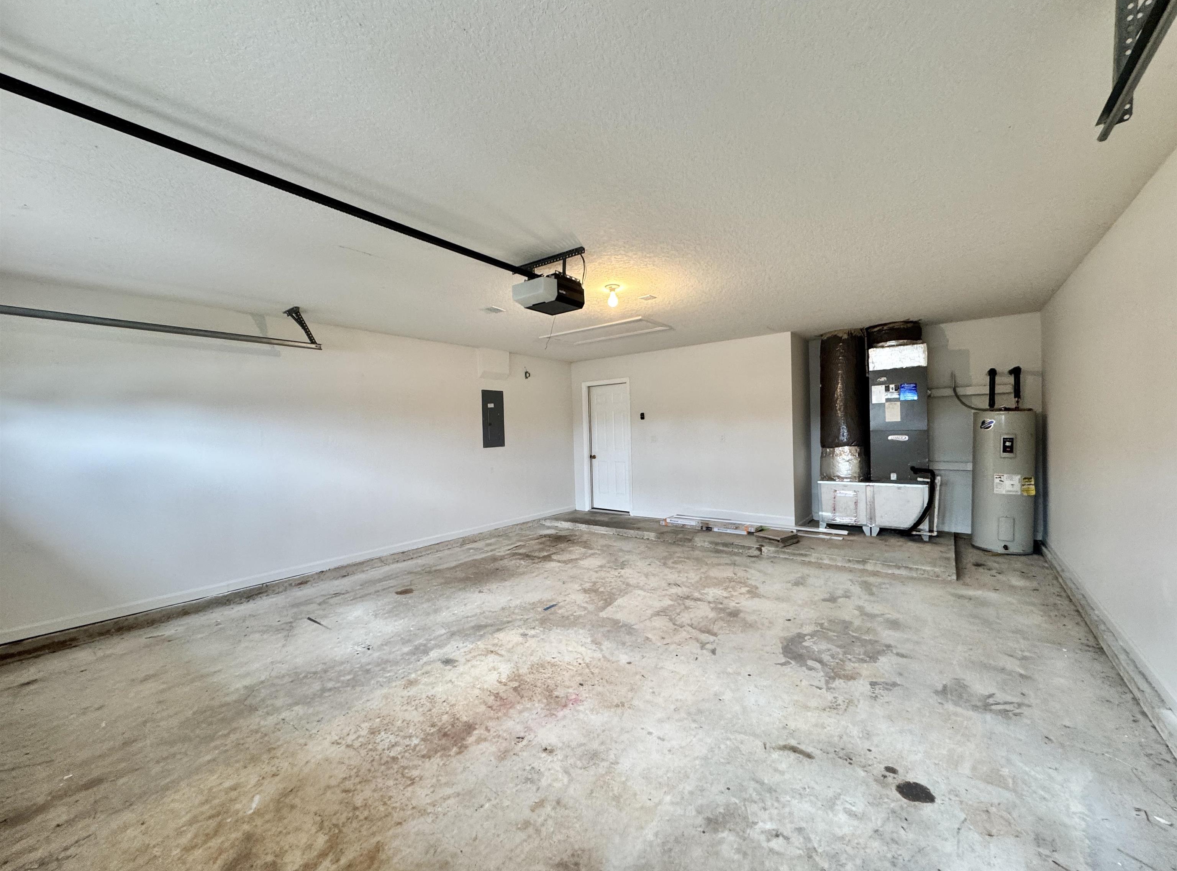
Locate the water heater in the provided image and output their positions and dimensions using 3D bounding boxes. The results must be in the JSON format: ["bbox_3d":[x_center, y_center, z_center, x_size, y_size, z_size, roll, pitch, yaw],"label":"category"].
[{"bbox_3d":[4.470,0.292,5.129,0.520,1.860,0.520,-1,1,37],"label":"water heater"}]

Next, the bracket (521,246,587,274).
[{"bbox_3d":[-0.267,-1.127,3.111,0.620,0.050,0.050,-1,1,37],"label":"bracket"}]

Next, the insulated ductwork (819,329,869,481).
[{"bbox_3d":[3.189,-0.357,5.947,0.525,1.830,0.525,-1,1,37],"label":"insulated ductwork"}]

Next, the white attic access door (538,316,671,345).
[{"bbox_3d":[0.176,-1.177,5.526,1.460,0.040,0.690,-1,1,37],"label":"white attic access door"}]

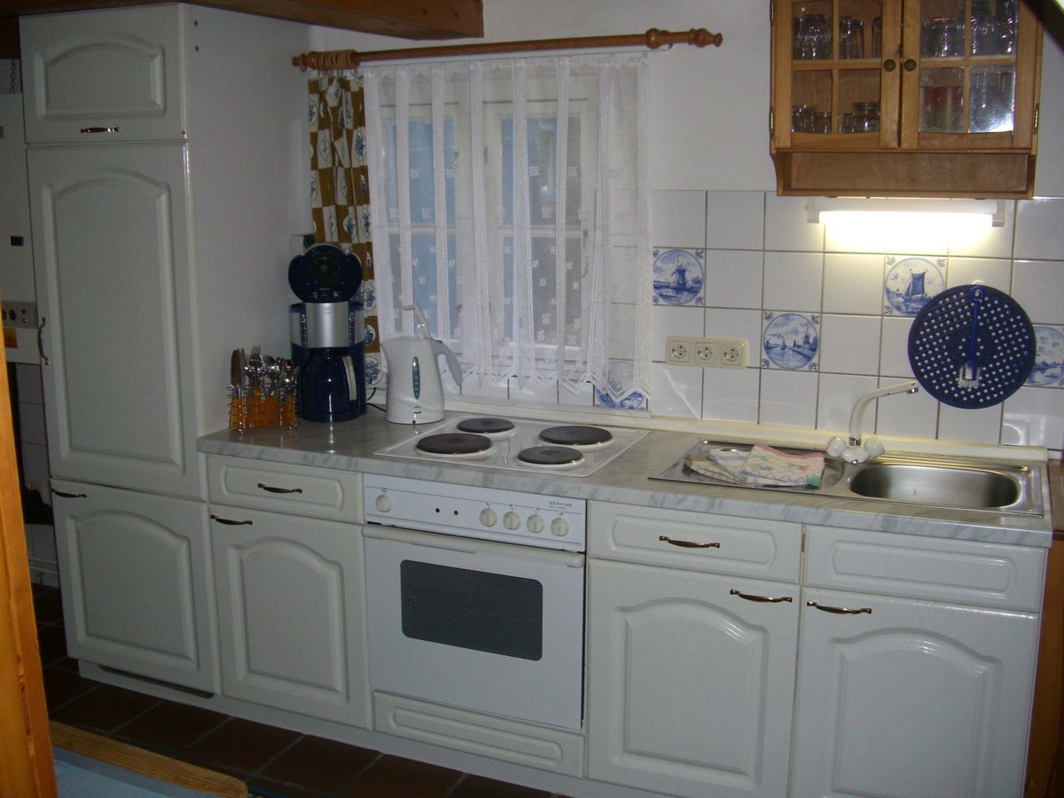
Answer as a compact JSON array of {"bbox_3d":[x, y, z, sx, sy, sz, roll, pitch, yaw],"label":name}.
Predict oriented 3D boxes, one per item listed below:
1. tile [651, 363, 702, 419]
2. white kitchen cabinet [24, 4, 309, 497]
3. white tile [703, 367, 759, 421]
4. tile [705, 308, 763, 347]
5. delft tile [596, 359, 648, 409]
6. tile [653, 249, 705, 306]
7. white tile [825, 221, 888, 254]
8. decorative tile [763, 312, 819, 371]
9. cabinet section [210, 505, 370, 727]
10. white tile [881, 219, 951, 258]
[{"bbox_3d":[0.393,-0.022,3.191,0.152,0.152,0.010,5,12,23],"label":"tile"},{"bbox_3d":[-1.016,-0.424,3.390,0.587,1.306,0.574,5,12,23],"label":"white kitchen cabinet"},{"bbox_3d":[0.534,-0.011,3.130,0.152,0.152,0.010,5,12,23],"label":"white tile"},{"bbox_3d":[0.533,-0.163,3.100,0.152,0.152,0.010,5,12,23],"label":"tile"},{"bbox_3d":[0.247,-0.035,3.211,0.150,0.150,0.008,5,12,23],"label":"delft tile"},{"bbox_3d":[0.387,-0.320,3.081,0.150,0.150,0.009,5,12,24],"label":"tile"},{"bbox_3d":[0.794,-0.432,2.870,0.150,0.150,0.009,5,12,24],"label":"white tile"},{"bbox_3d":[0.673,-0.151,3.039,0.152,0.152,0.010,5,12,23],"label":"decorative tile"},{"bbox_3d":[-0.535,0.528,3.381,0.495,0.570,0.570,5,12,23],"label":"cabinet section"},{"bbox_3d":[0.935,-0.422,2.825,0.150,0.150,0.008,5,12,23],"label":"white tile"}]

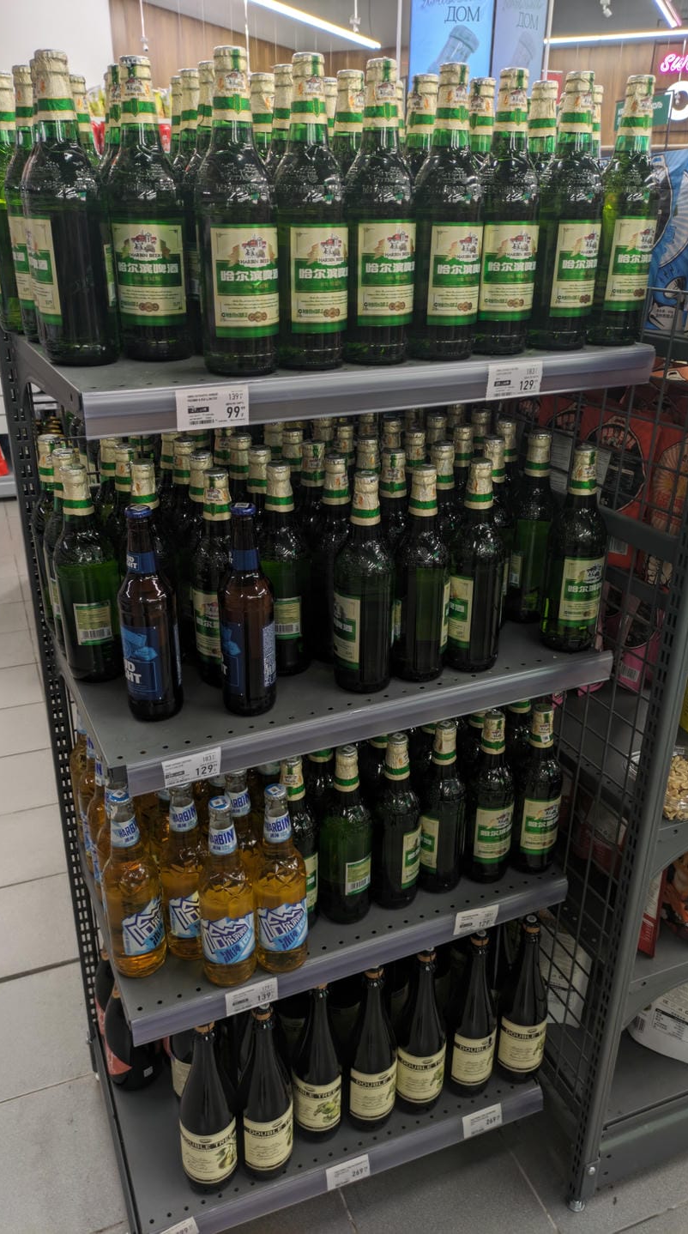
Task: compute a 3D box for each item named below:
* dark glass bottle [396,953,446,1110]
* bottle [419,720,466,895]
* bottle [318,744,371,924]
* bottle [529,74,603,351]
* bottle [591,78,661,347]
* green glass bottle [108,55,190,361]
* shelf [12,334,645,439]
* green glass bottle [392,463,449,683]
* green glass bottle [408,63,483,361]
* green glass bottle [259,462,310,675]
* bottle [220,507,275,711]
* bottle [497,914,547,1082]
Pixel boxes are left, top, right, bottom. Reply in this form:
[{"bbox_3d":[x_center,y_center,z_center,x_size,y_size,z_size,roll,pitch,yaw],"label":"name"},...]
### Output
[{"bbox_3d":[0.127,0.659,1.443,0.081,0.316,0.081,1,23,0],"label":"dark glass bottle"},{"bbox_3d":[0.143,0.273,1.284,0.068,0.271,0.068,0,25,0],"label":"bottle"},{"bbox_3d":[0.004,0.299,1.228,0.068,0.271,0.068,0,25,0],"label":"bottle"},{"bbox_3d":[0.249,-0.441,0.986,0.073,0.277,0.073,-9,25,-22],"label":"bottle"},{"bbox_3d":[0.319,-0.454,1.013,0.073,0.277,0.073,-9,25,-22],"label":"bottle"},{"bbox_3d":[-0.198,-0.400,0.893,0.073,0.273,0.073,-4,25,-11],"label":"green glass bottle"},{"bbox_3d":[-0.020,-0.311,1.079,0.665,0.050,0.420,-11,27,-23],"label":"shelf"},{"bbox_3d":[0.097,-0.053,1.117,0.073,0.277,0.073,1,23,0],"label":"green glass bottle"},{"bbox_3d":[0.107,-0.407,0.912,0.068,0.271,0.068,0,25,0],"label":"green glass bottle"},{"bbox_3d":[-0.077,-0.060,1.118,0.068,0.271,0.068,0,25,0],"label":"green glass bottle"},{"bbox_3d":[-0.110,-0.009,1.026,0.065,0.248,0.065,-6,26,-15],"label":"bottle"},{"bbox_3d":[0.308,0.636,1.501,0.081,0.316,0.081,1,23,0],"label":"bottle"}]

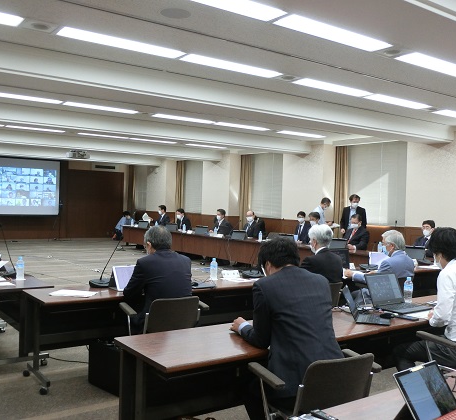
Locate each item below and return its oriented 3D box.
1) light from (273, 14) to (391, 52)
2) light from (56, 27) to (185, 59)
[{"bbox_3d":[0.941,-1.539,4.799,1.250,0.060,0.270,1,1,-36],"label":"light"},{"bbox_3d":[-1.000,-1.629,5.332,1.260,0.070,0.260,1,1,-36],"label":"light"}]

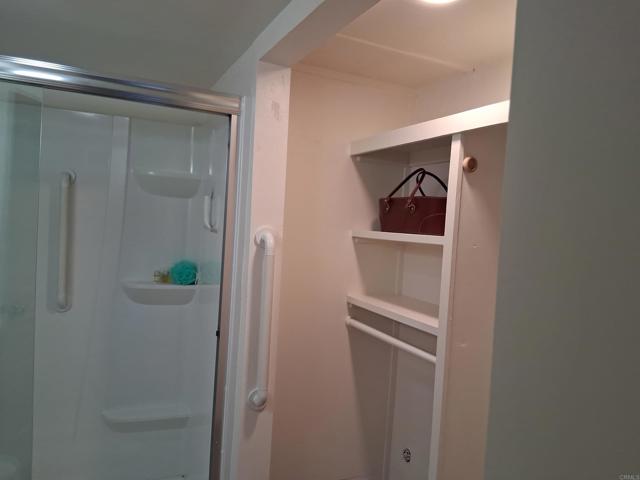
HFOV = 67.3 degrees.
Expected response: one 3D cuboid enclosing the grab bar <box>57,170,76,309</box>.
[{"bbox_3d":[-1.196,0.007,2.256,0.080,0.650,0.082,2,2,-25],"label":"grab bar"}]

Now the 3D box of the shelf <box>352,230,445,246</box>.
[{"bbox_3d":[0.403,-0.006,1.923,0.270,0.029,0.653,2,2,-25],"label":"shelf"}]

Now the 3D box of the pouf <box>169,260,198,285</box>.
[{"bbox_3d":[-0.698,0.169,2.444,0.125,0.118,0.120,2,2,-25],"label":"pouf"}]

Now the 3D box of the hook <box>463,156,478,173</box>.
[{"bbox_3d":[0.478,-0.238,1.526,0.043,0.043,0.034,2,2,-25],"label":"hook"}]

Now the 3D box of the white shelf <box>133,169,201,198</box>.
[{"bbox_3d":[-0.765,-0.266,2.397,0.324,0.105,0.160,2,2,-25],"label":"white shelf"}]

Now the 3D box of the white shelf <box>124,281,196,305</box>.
[{"bbox_3d":[-0.806,0.271,2.407,0.355,0.108,0.170,2,2,-25],"label":"white shelf"}]

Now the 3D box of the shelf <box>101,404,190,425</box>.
[{"bbox_3d":[-0.872,0.917,2.418,0.408,0.110,0.170,2,2,-25],"label":"shelf"}]

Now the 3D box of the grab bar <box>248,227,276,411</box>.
[{"bbox_3d":[-0.197,0.293,1.740,0.083,0.693,0.083,2,2,-25],"label":"grab bar"}]

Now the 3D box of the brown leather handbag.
[{"bbox_3d":[0.396,-0.152,1.933,0.185,0.265,0.295,2,2,-25],"label":"brown leather handbag"}]

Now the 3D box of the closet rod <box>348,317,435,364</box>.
[{"bbox_3d":[0.262,0.389,1.890,0.032,0.032,0.642,2,2,-25],"label":"closet rod"}]

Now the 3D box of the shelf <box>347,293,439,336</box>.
[{"bbox_3d":[0.386,0.293,1.934,0.270,0.029,0.653,2,2,-25],"label":"shelf"}]

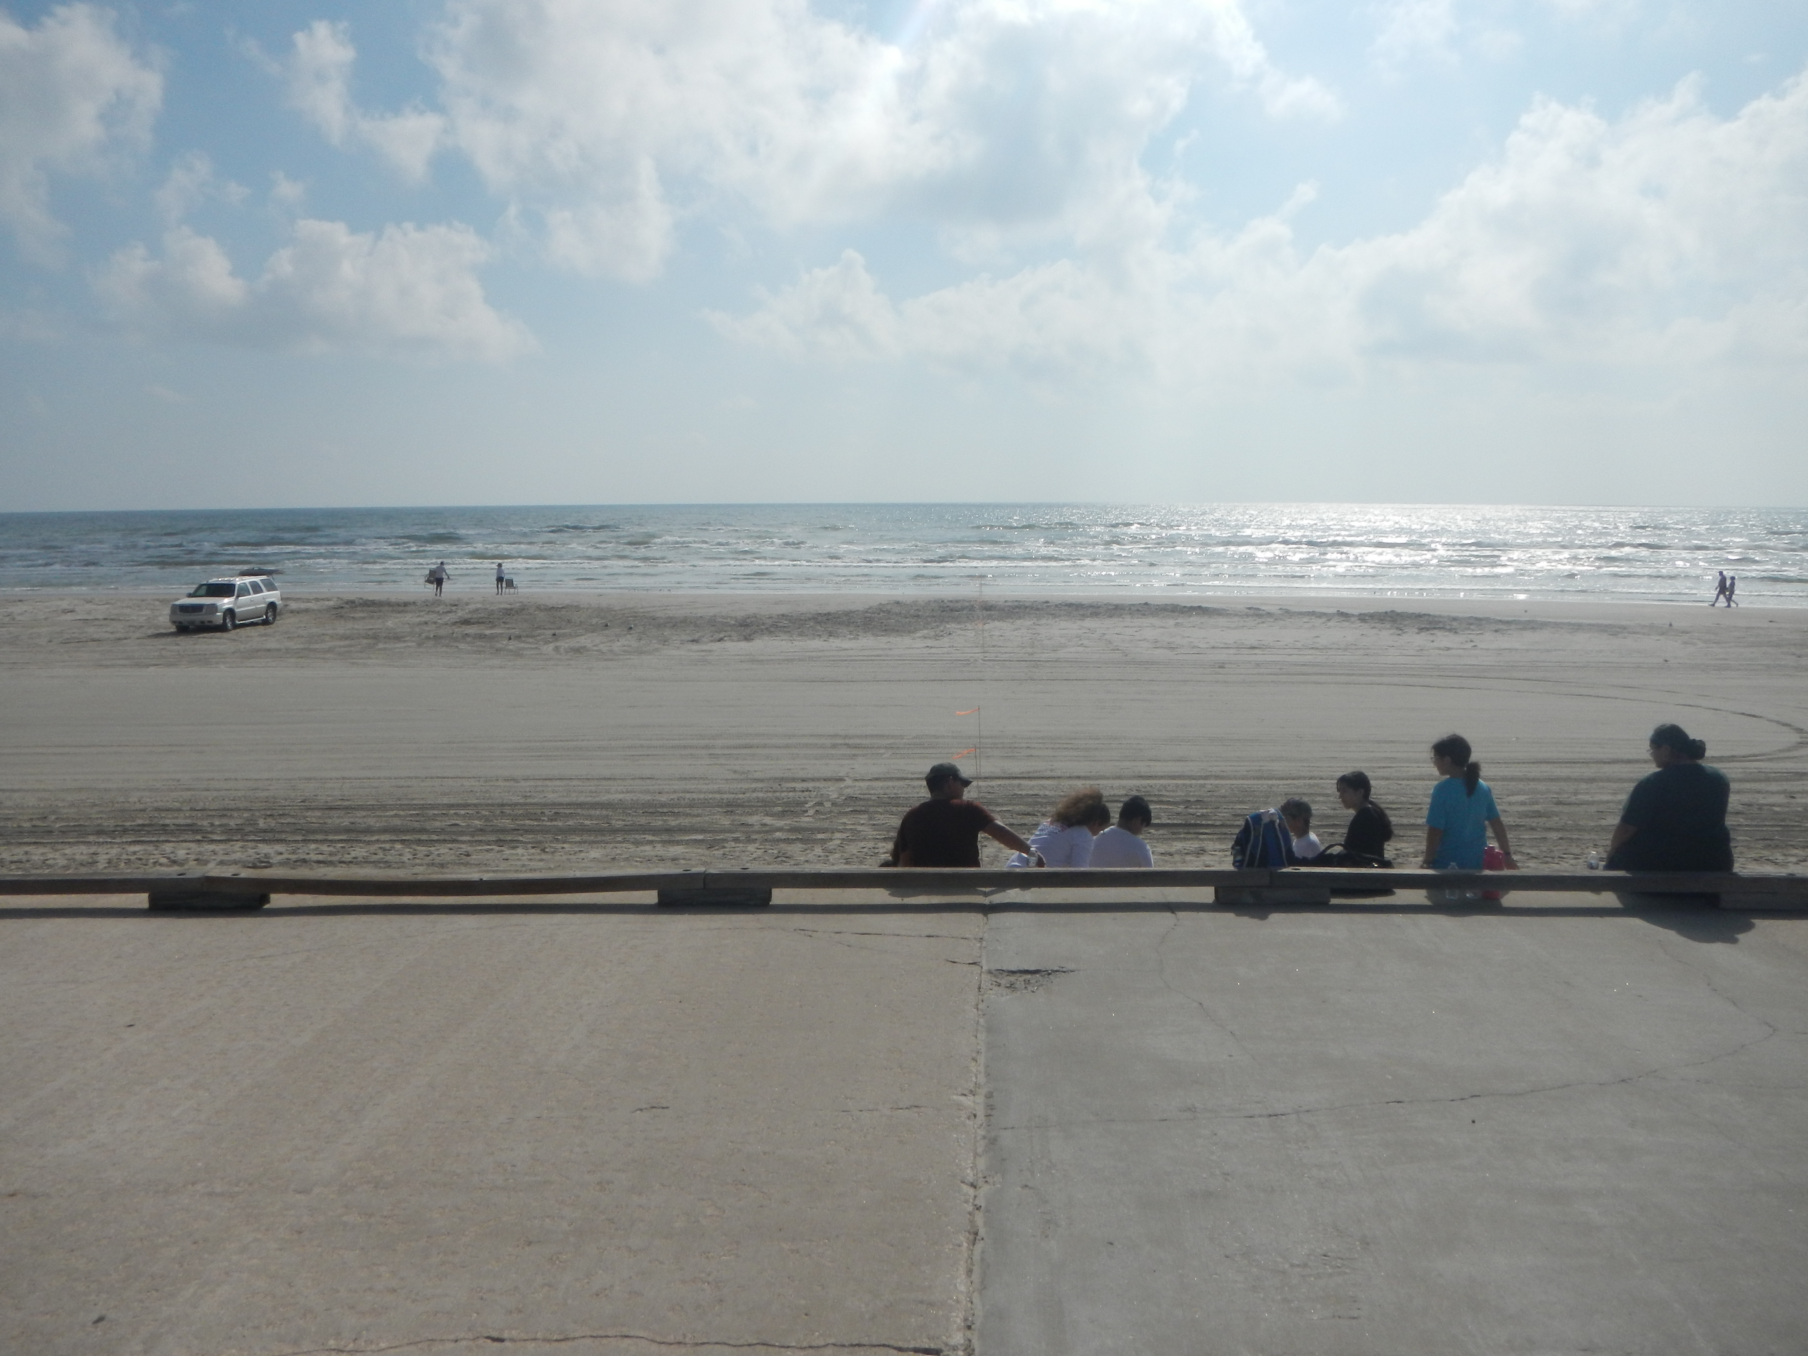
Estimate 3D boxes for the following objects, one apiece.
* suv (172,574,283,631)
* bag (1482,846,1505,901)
[{"bbox_3d":[-26.400,-2.890,57.100,2.000,1.930,5.050,1,7,4],"label":"suv"},{"bbox_3d":[3.407,1.122,8.450,0.130,0.310,0.120,0,7,0],"label":"bag"}]

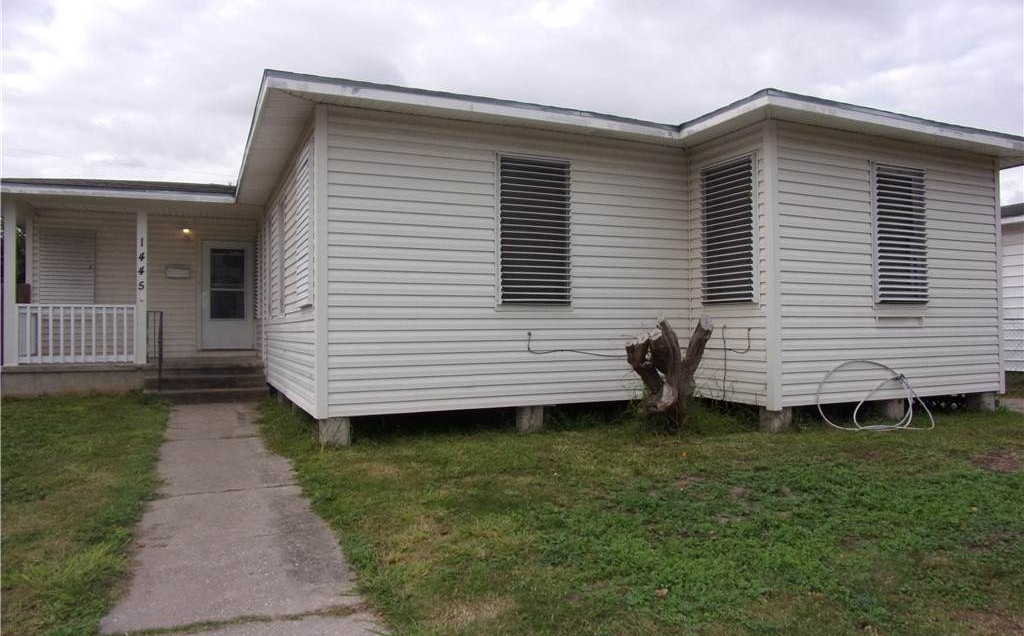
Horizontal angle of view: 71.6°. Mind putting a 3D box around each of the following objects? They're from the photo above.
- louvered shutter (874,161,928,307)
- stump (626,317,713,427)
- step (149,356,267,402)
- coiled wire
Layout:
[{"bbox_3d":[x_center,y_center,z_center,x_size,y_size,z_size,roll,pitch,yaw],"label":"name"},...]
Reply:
[{"bbox_3d":[4.421,-0.938,7.990,0.800,1.520,0.080,0,-1,-25],"label":"louvered shutter"},{"bbox_3d":[1.698,0.573,7.650,0.900,1.170,0.620,-1,-1,13],"label":"stump"},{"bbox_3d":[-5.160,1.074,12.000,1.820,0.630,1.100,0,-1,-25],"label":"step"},{"bbox_3d":[3.800,0.788,7.380,1.100,0.700,0.450,0,-1,0],"label":"coiled wire"}]

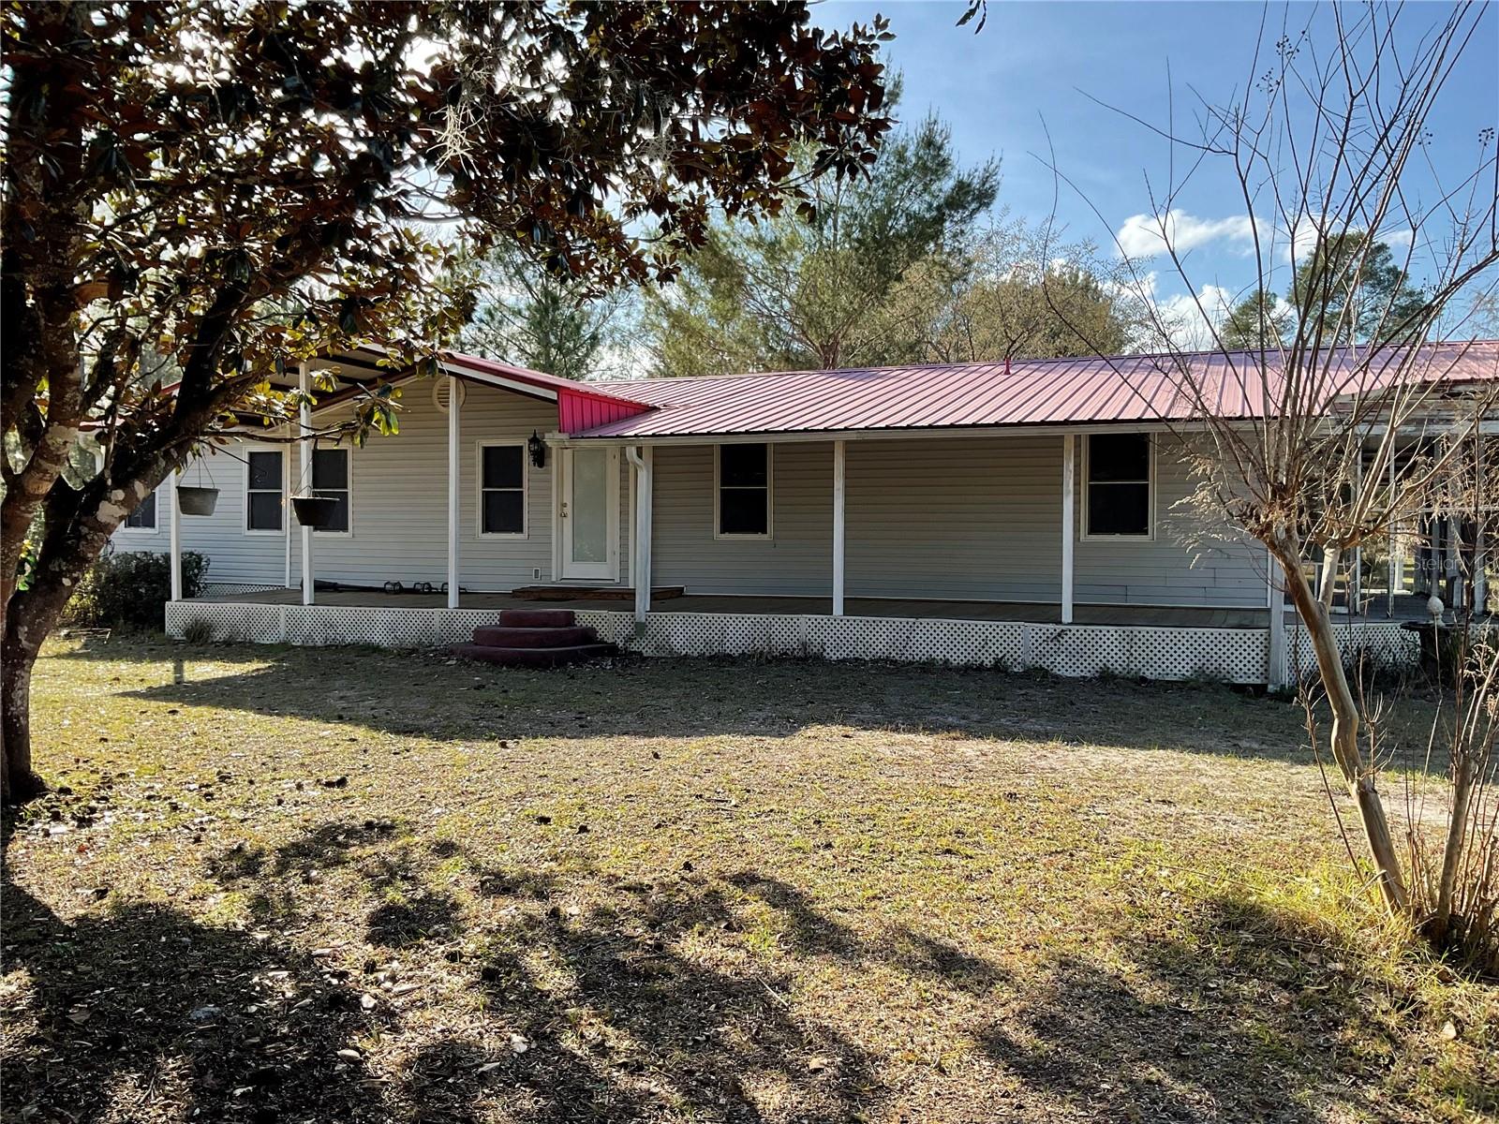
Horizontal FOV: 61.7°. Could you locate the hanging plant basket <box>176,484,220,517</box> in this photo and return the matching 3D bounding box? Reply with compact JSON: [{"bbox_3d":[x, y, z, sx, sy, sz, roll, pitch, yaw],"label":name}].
[{"bbox_3d":[-3.190,-0.348,7.260,0.252,0.168,0.252,0,2,0],"label":"hanging plant basket"}]

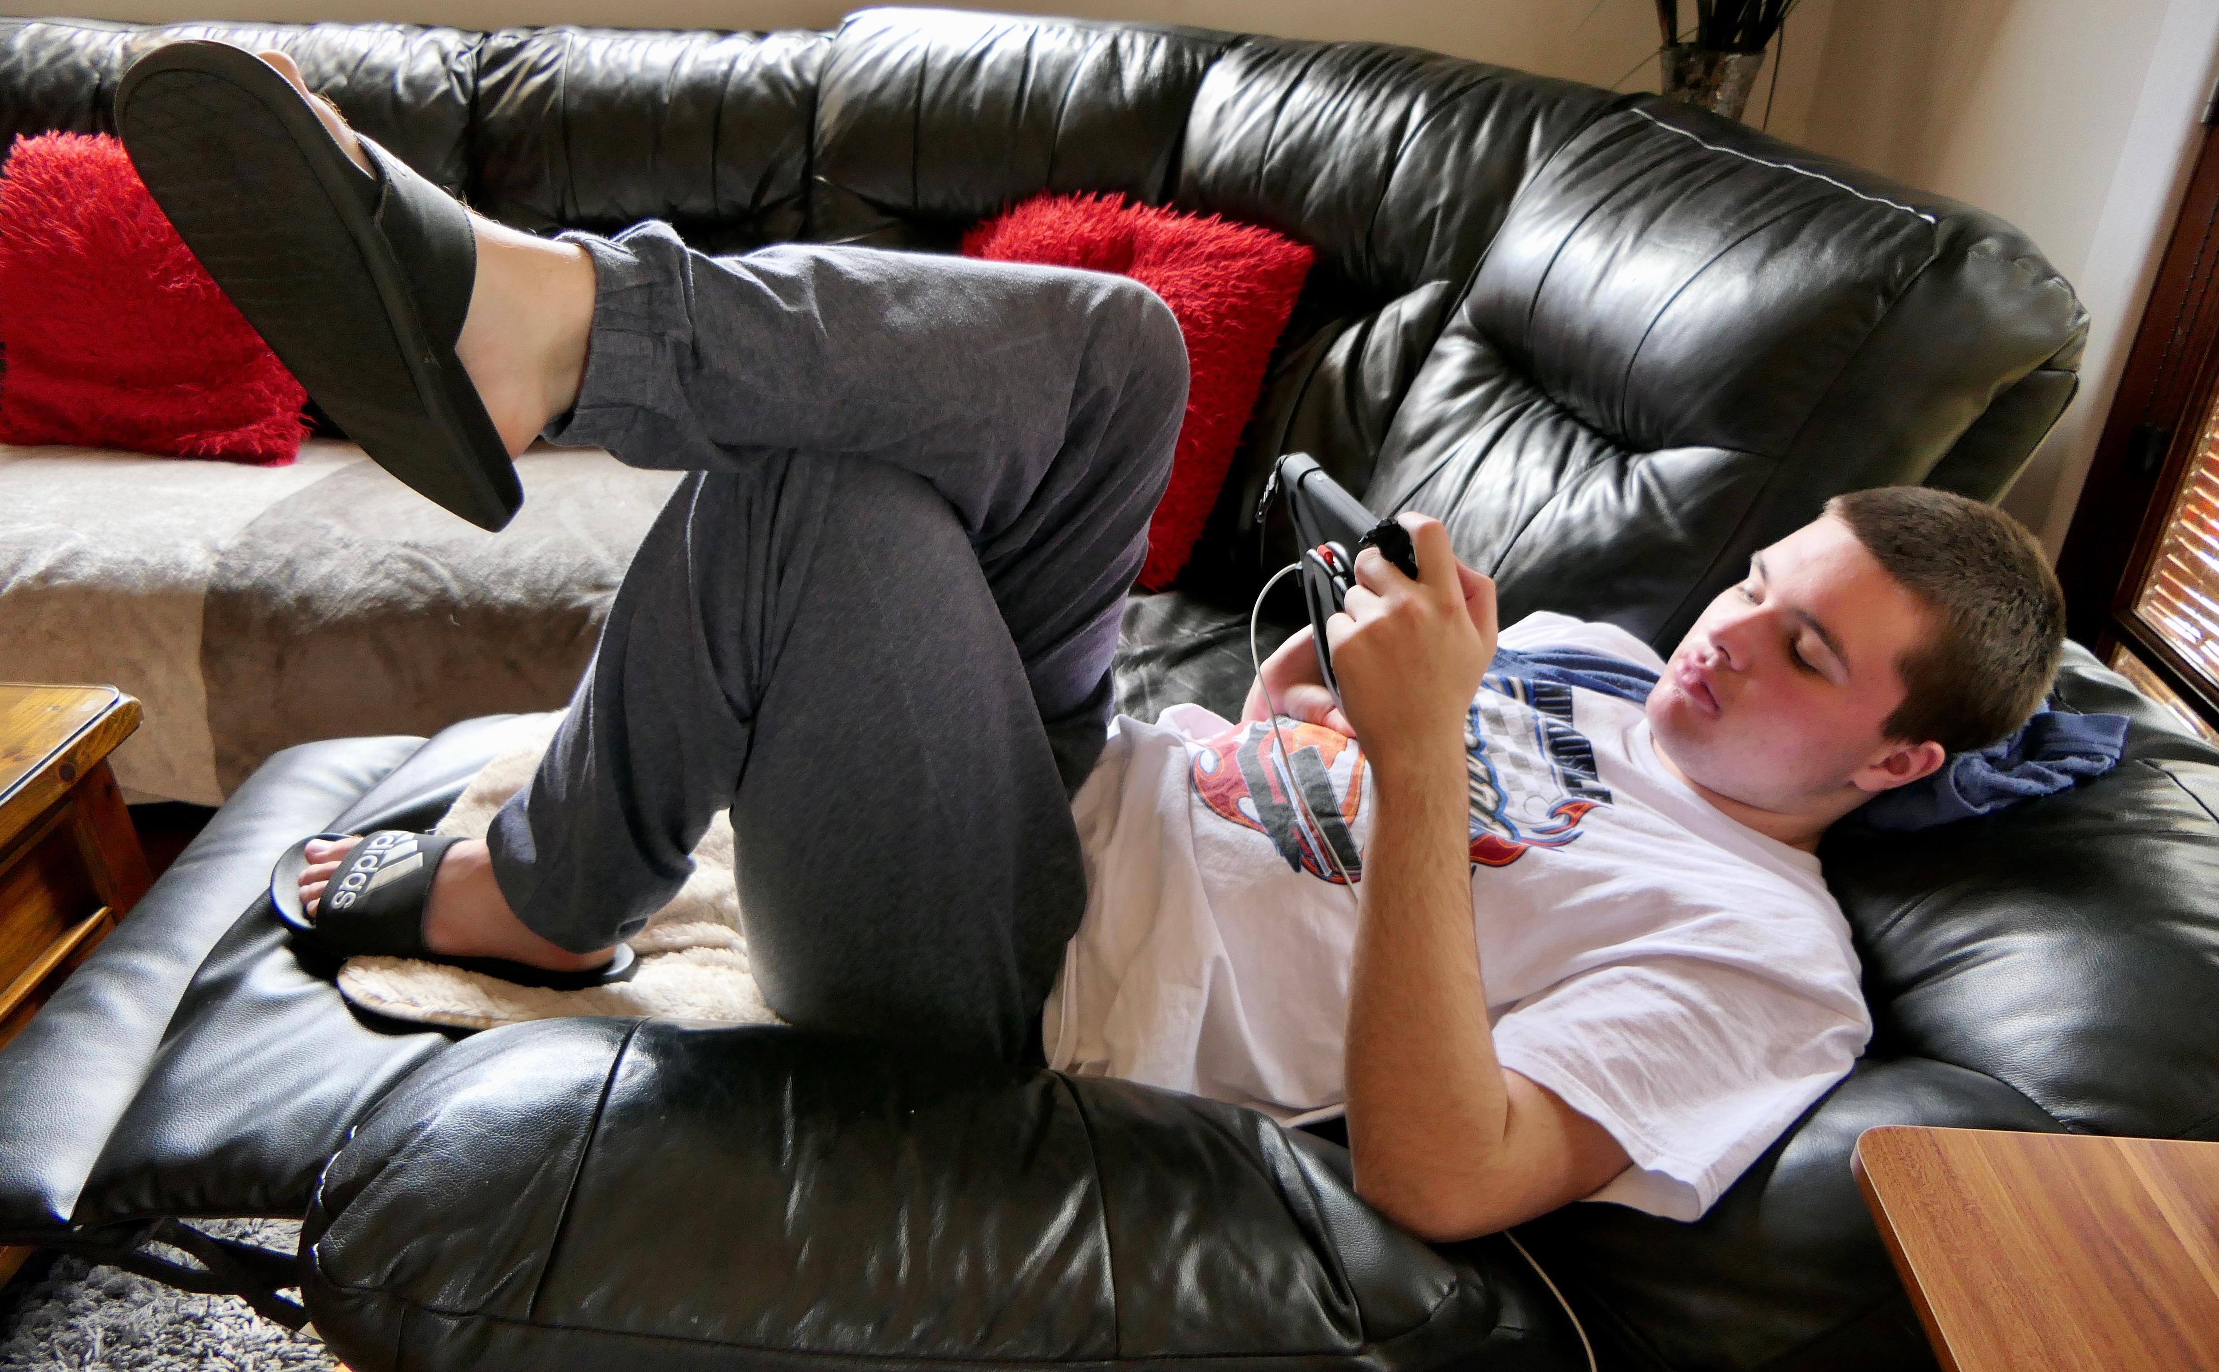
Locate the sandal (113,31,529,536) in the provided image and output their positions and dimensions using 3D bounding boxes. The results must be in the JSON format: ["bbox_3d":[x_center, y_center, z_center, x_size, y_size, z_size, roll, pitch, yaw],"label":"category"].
[{"bbox_3d":[-0.425,-0.237,0.863,0.115,0.295,0.095,-8,35,30],"label":"sandal"}]

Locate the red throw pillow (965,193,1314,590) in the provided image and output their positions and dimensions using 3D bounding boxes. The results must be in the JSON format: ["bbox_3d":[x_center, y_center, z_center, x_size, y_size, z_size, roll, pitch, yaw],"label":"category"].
[{"bbox_3d":[-0.035,-0.347,1.730,0.420,0.420,0.150,19,11,11],"label":"red throw pillow"}]

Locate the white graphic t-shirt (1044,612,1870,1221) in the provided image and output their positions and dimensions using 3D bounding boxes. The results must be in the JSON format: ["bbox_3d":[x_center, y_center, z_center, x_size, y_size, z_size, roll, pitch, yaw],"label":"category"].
[{"bbox_3d":[0.190,0.138,0.954,0.480,0.250,0.490,-12,27,6],"label":"white graphic t-shirt"}]

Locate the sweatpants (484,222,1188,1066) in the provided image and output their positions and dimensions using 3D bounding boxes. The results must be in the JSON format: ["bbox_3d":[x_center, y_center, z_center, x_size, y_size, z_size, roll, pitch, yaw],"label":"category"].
[{"bbox_3d":[-0.190,-0.046,1.006,0.500,0.490,0.500,0,27,0],"label":"sweatpants"}]

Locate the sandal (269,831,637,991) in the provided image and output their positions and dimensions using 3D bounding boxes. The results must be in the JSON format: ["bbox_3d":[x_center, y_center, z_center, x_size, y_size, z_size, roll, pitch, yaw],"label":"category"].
[{"bbox_3d":[-0.489,0.142,1.103,0.295,0.090,0.115,12,31,11],"label":"sandal"}]

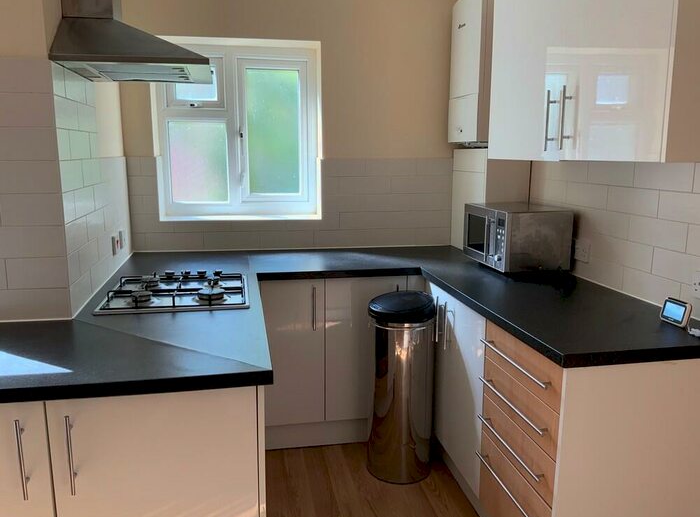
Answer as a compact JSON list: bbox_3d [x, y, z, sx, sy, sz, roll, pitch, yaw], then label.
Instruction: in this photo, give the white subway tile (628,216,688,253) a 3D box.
[{"bbox_3d":[1.109,-0.092,2.115,0.009,0.100,0.300,-2,11,-10],"label":"white subway tile"}]

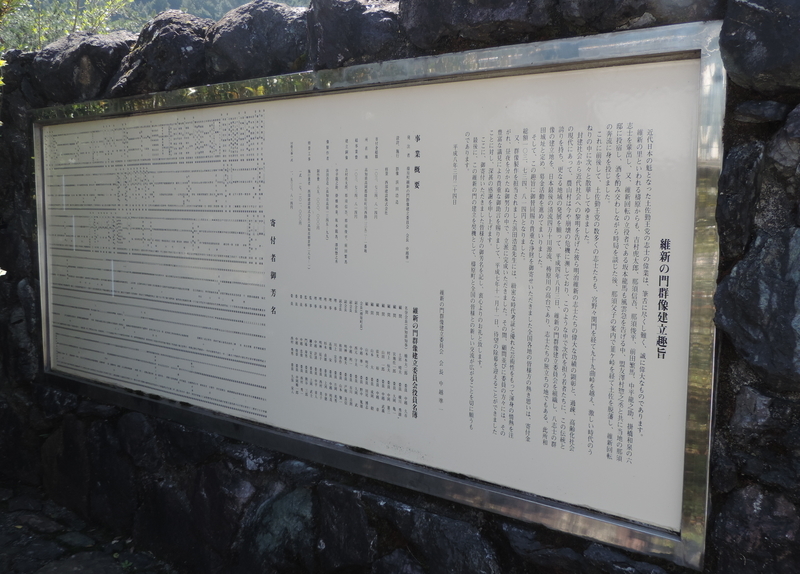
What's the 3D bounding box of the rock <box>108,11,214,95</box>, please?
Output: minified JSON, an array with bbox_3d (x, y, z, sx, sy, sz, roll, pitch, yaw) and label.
[{"bbox_3d":[-0.957,-0.954,3.784,0.480,0.328,0.351,5,7,42],"label":"rock"}]

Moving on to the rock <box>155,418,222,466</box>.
[{"bbox_3d":[-0.793,0.609,3.716,0.363,0.170,0.199,5,7,42],"label":"rock"}]

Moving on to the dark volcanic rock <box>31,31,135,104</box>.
[{"bbox_3d":[-1.452,-0.998,4.229,0.503,0.292,0.351,5,7,42],"label":"dark volcanic rock"}]

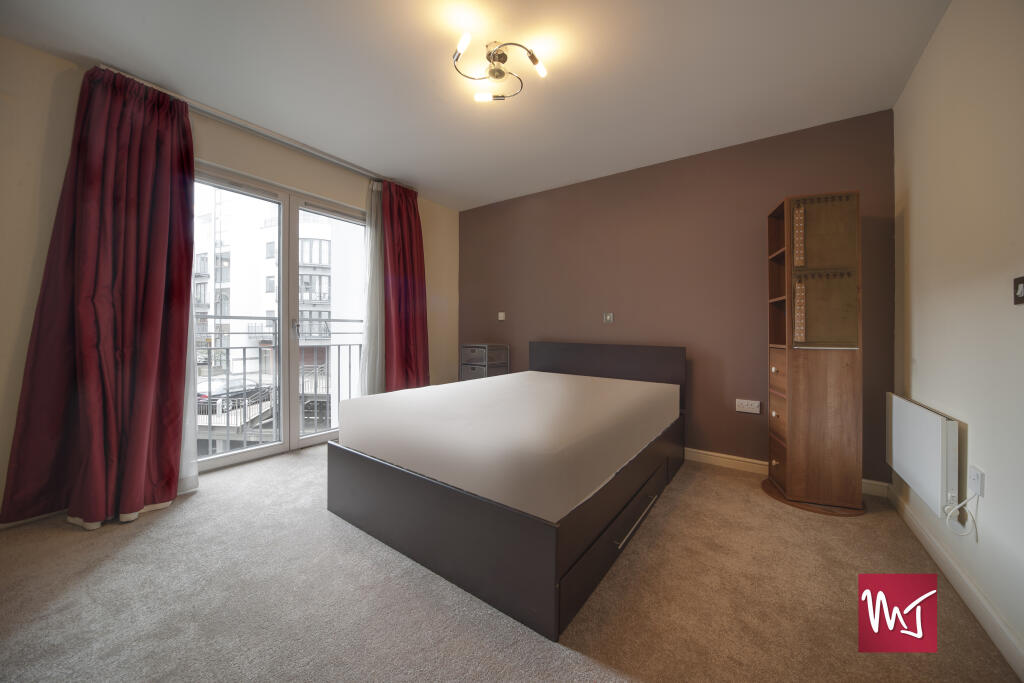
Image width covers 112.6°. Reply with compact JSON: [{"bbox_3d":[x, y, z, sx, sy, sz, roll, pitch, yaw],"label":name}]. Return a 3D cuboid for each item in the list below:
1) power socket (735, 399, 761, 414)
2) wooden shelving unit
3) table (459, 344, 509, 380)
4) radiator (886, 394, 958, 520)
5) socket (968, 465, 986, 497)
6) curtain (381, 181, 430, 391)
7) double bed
[{"bbox_3d":[1.747,0.482,2.524,0.148,0.089,0.014,0,0,37],"label":"power socket"},{"bbox_3d":[1.884,0.058,2.155,0.363,1.845,0.332,0,0,20],"label":"wooden shelving unit"},{"bbox_3d":[-0.288,0.479,3.693,0.362,0.871,0.377,0,0,37],"label":"table"},{"bbox_3d":[1.943,0.510,1.630,0.068,0.403,0.817,0,0,37],"label":"radiator"},{"bbox_3d":[1.658,0.501,1.222,0.018,0.089,0.089,0,0,37],"label":"socket"},{"bbox_3d":[-1.080,-0.322,3.504,0.155,2.436,0.550,0,0,37],"label":"curtain"},{"bbox_3d":[0.172,0.507,2.355,1.506,0.891,2.064,0,0,37],"label":"double bed"}]

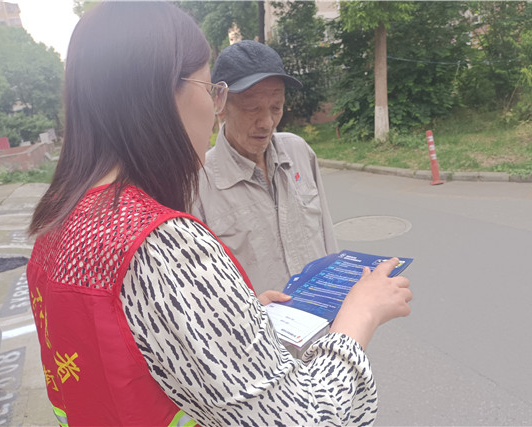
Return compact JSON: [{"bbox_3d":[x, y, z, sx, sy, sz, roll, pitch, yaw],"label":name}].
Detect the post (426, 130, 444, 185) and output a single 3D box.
[{"bbox_3d":[2.290,-0.755,5.676,0.200,0.755,0.200,-13,12,0],"label":"post"}]

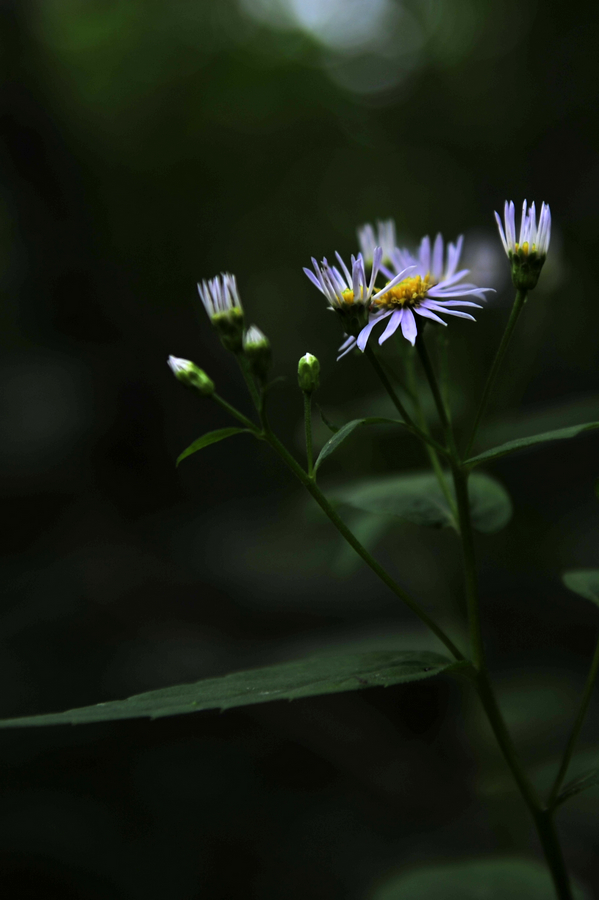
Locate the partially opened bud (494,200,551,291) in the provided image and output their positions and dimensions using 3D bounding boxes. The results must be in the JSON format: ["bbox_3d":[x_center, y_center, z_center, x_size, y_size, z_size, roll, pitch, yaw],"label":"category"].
[{"bbox_3d":[0.054,-0.049,0.290,0.013,0.021,0.013,-2,5,0],"label":"partially opened bud"}]

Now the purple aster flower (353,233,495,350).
[{"bbox_3d":[0.029,-0.038,0.290,0.034,0.019,0.034,-11,31,3],"label":"purple aster flower"}]

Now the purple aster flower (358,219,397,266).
[{"bbox_3d":[0.021,-0.054,0.325,0.011,0.018,0.011,-3,5,0],"label":"purple aster flower"}]

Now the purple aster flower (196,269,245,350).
[{"bbox_3d":[-0.019,-0.034,0.298,0.011,0.019,0.011,-15,3,0],"label":"purple aster flower"}]

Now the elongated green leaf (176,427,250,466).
[{"bbox_3d":[-0.021,-0.001,0.290,0.019,0.004,0.005,-31,30,-4],"label":"elongated green leaf"}]

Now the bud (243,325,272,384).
[{"bbox_3d":[-0.011,-0.024,0.300,0.007,0.015,0.007,-8,3,0],"label":"bud"}]

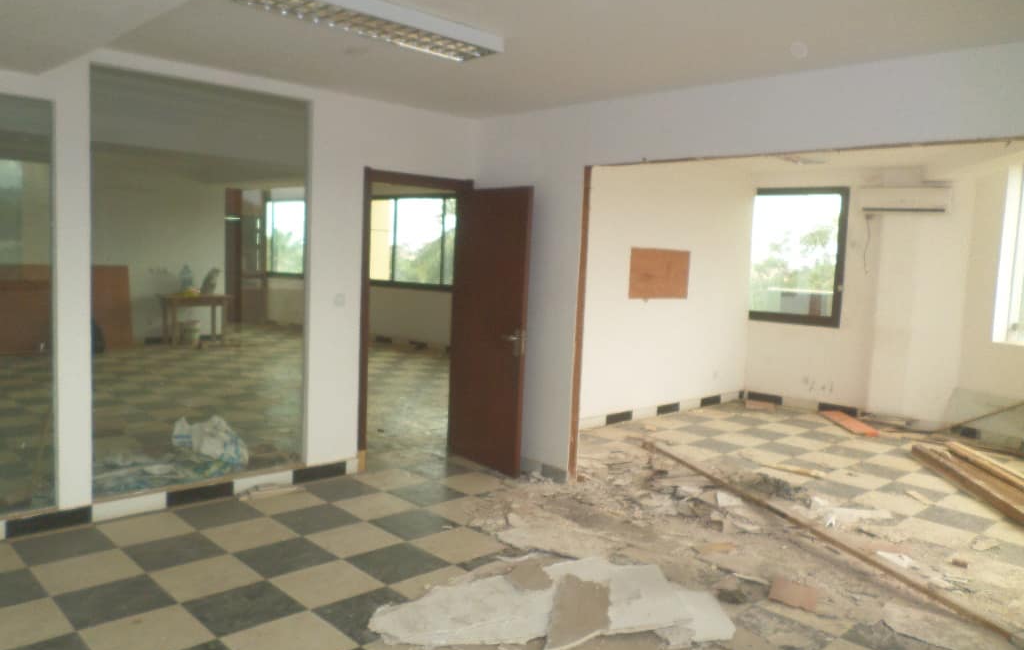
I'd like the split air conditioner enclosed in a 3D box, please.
[{"bbox_3d":[3.943,-1.245,7.423,0.215,0.270,0.790,-2,7,-43],"label":"split air conditioner"}]

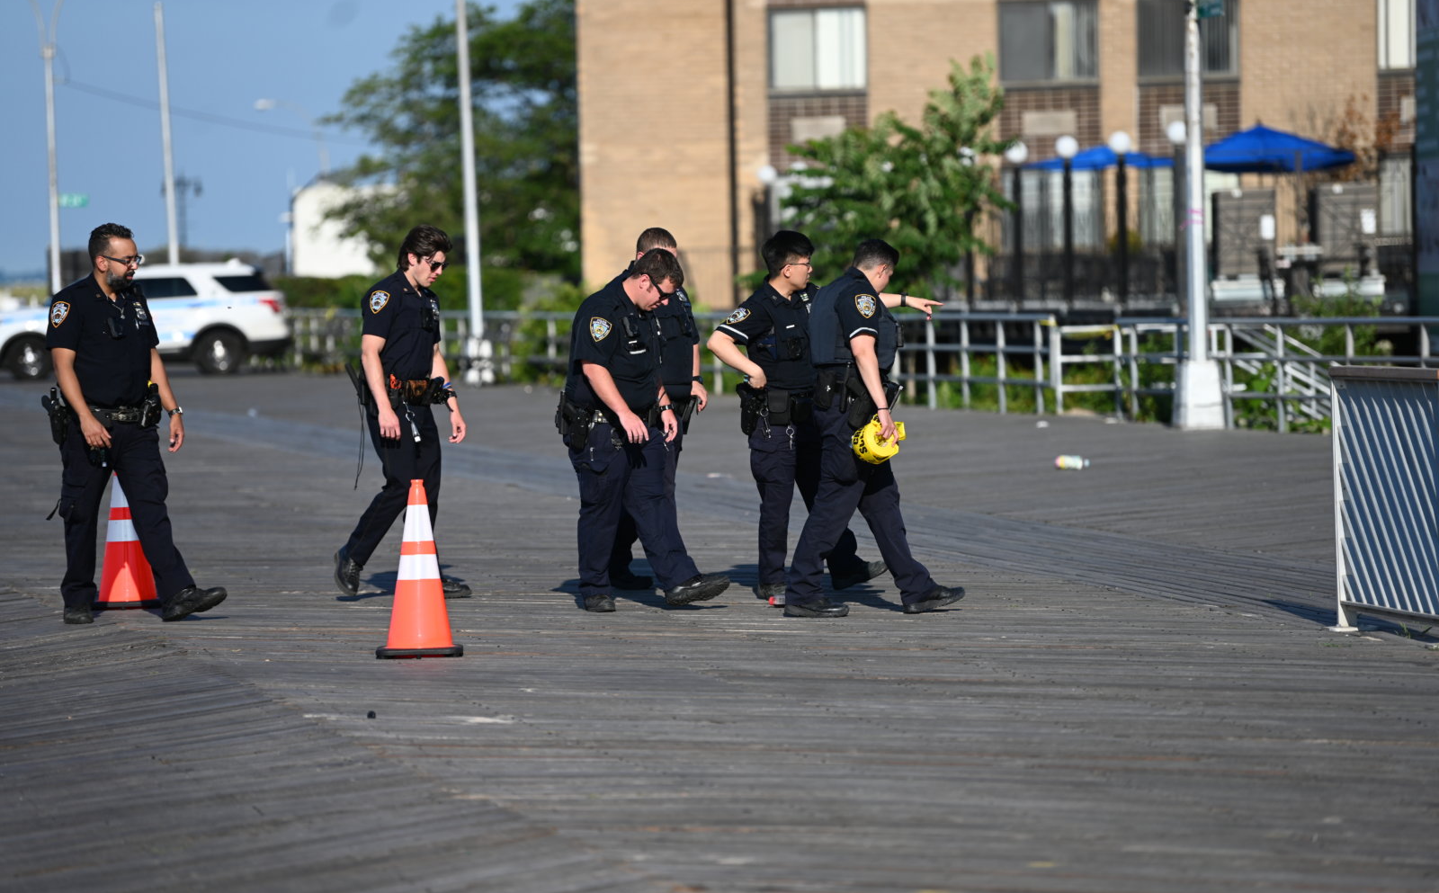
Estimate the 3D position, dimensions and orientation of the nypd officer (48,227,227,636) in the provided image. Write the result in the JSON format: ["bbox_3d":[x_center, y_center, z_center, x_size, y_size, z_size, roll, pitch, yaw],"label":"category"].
[{"bbox_3d":[-2.659,-0.105,31.000,0.700,1.800,0.640,1,2,45],"label":"nypd officer"}]

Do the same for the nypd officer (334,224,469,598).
[{"bbox_3d":[-1.542,-0.169,33.000,0.680,1.800,0.560,0,2,30],"label":"nypd officer"}]

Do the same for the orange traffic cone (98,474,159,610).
[{"bbox_3d":[-2.750,0.392,31.600,0.360,0.711,0.360,-1,2,0],"label":"orange traffic cone"}]

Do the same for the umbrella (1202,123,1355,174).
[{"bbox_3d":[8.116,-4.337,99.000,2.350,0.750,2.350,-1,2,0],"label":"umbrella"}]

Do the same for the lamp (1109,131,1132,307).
[{"bbox_3d":[5.379,-3.068,91.200,0.310,2.370,0.310,-1,2,0],"label":"lamp"}]

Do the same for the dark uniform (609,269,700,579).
[{"bbox_3d":[-0.305,-0.110,32.600,0.480,1.500,0.550,0,2,40],"label":"dark uniform"}]

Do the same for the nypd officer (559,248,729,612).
[{"bbox_3d":[-0.343,-0.077,31.200,0.750,1.660,0.600,0,2,30],"label":"nypd officer"}]

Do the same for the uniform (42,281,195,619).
[{"bbox_3d":[-2.726,-0.013,31.000,0.560,1.530,0.600,1,2,45],"label":"uniform"}]

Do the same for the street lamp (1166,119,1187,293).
[{"bbox_3d":[5.461,-2.812,81.000,0.320,2.150,0.320,-1,2,0],"label":"street lamp"}]

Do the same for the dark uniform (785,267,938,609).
[{"bbox_3d":[0.632,-0.037,30.200,0.640,1.520,0.500,-2,2,-21],"label":"dark uniform"}]

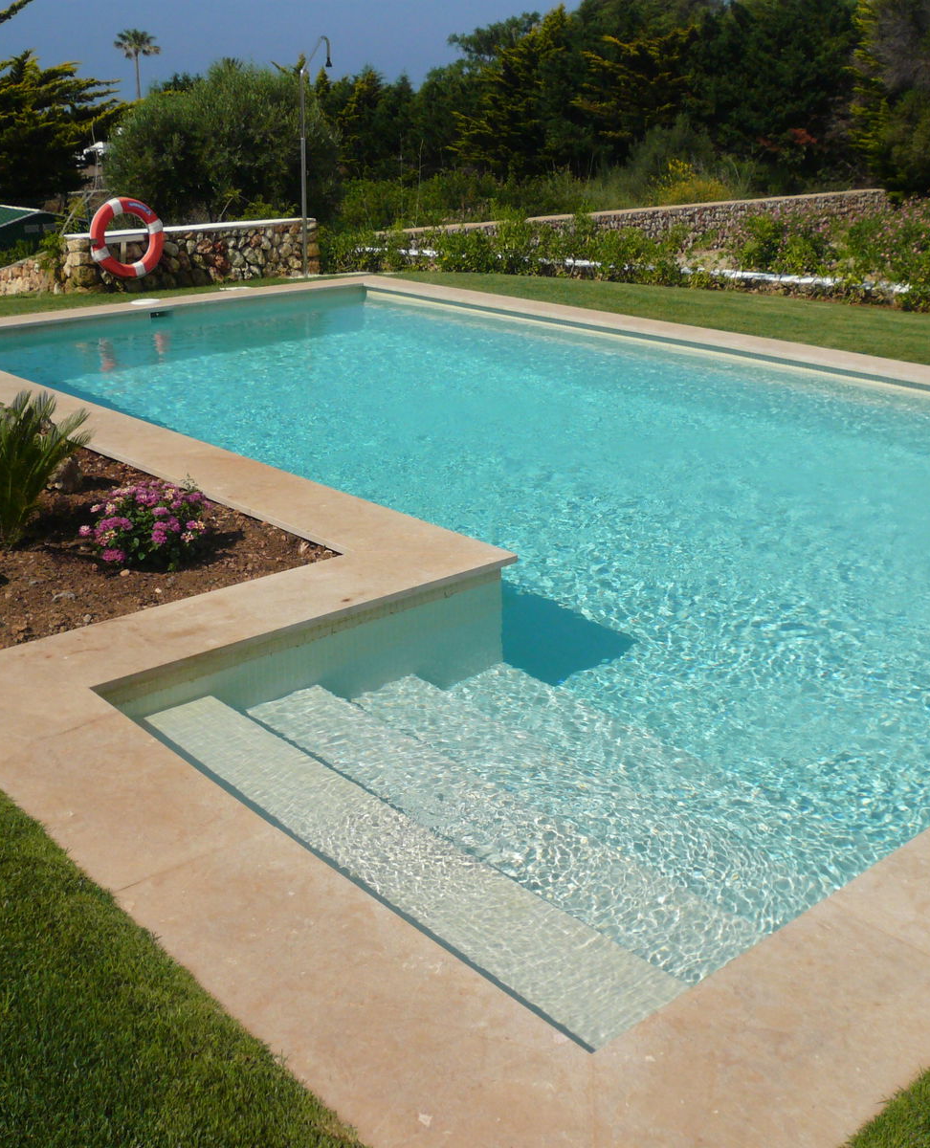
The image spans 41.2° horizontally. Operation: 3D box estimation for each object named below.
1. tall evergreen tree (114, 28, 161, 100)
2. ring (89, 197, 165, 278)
[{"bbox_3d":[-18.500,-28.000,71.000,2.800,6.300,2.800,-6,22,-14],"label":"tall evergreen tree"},{"bbox_3d":[-3.000,-2.985,10.980,0.710,0.710,0.110,-17,27,-38],"label":"ring"}]

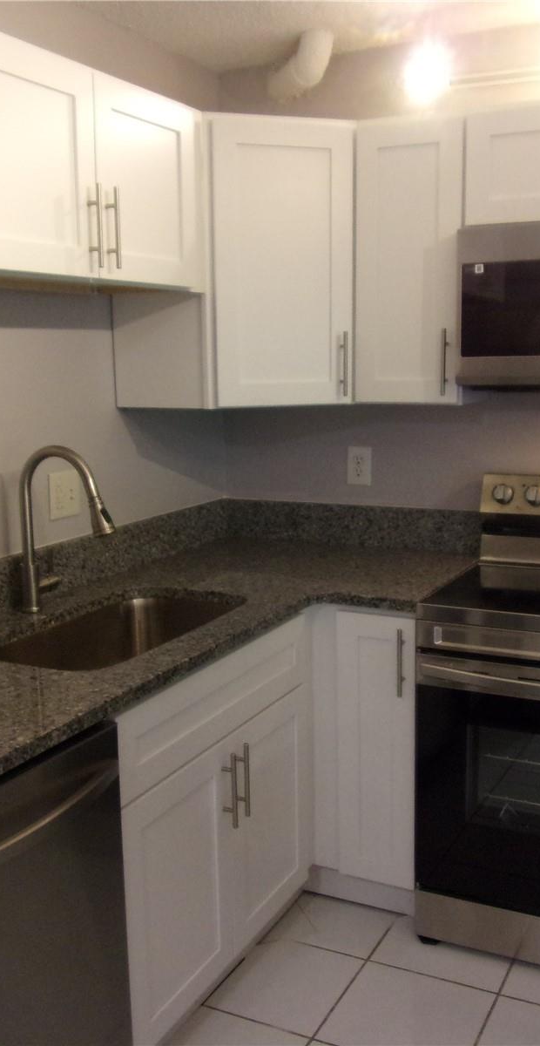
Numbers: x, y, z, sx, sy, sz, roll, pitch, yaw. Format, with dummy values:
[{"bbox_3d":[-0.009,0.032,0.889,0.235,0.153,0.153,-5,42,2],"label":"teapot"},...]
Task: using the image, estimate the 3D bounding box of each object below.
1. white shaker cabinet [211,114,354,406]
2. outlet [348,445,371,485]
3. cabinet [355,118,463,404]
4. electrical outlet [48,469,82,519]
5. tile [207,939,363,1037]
[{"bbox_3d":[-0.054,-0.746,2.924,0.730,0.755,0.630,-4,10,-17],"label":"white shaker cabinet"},{"bbox_3d":[0.292,-0.182,3.123,0.080,0.125,0.008,4,11,27],"label":"outlet"},{"bbox_3d":[0.446,-0.725,2.763,0.305,0.755,0.330,4,11,27],"label":"cabinet"},{"bbox_3d":[-0.548,-0.075,2.586,0.008,0.124,0.122,4,11,27],"label":"electrical outlet"},{"bbox_3d":[0.039,1.136,2.390,0.305,0.010,0.330,4,11,27],"label":"tile"}]

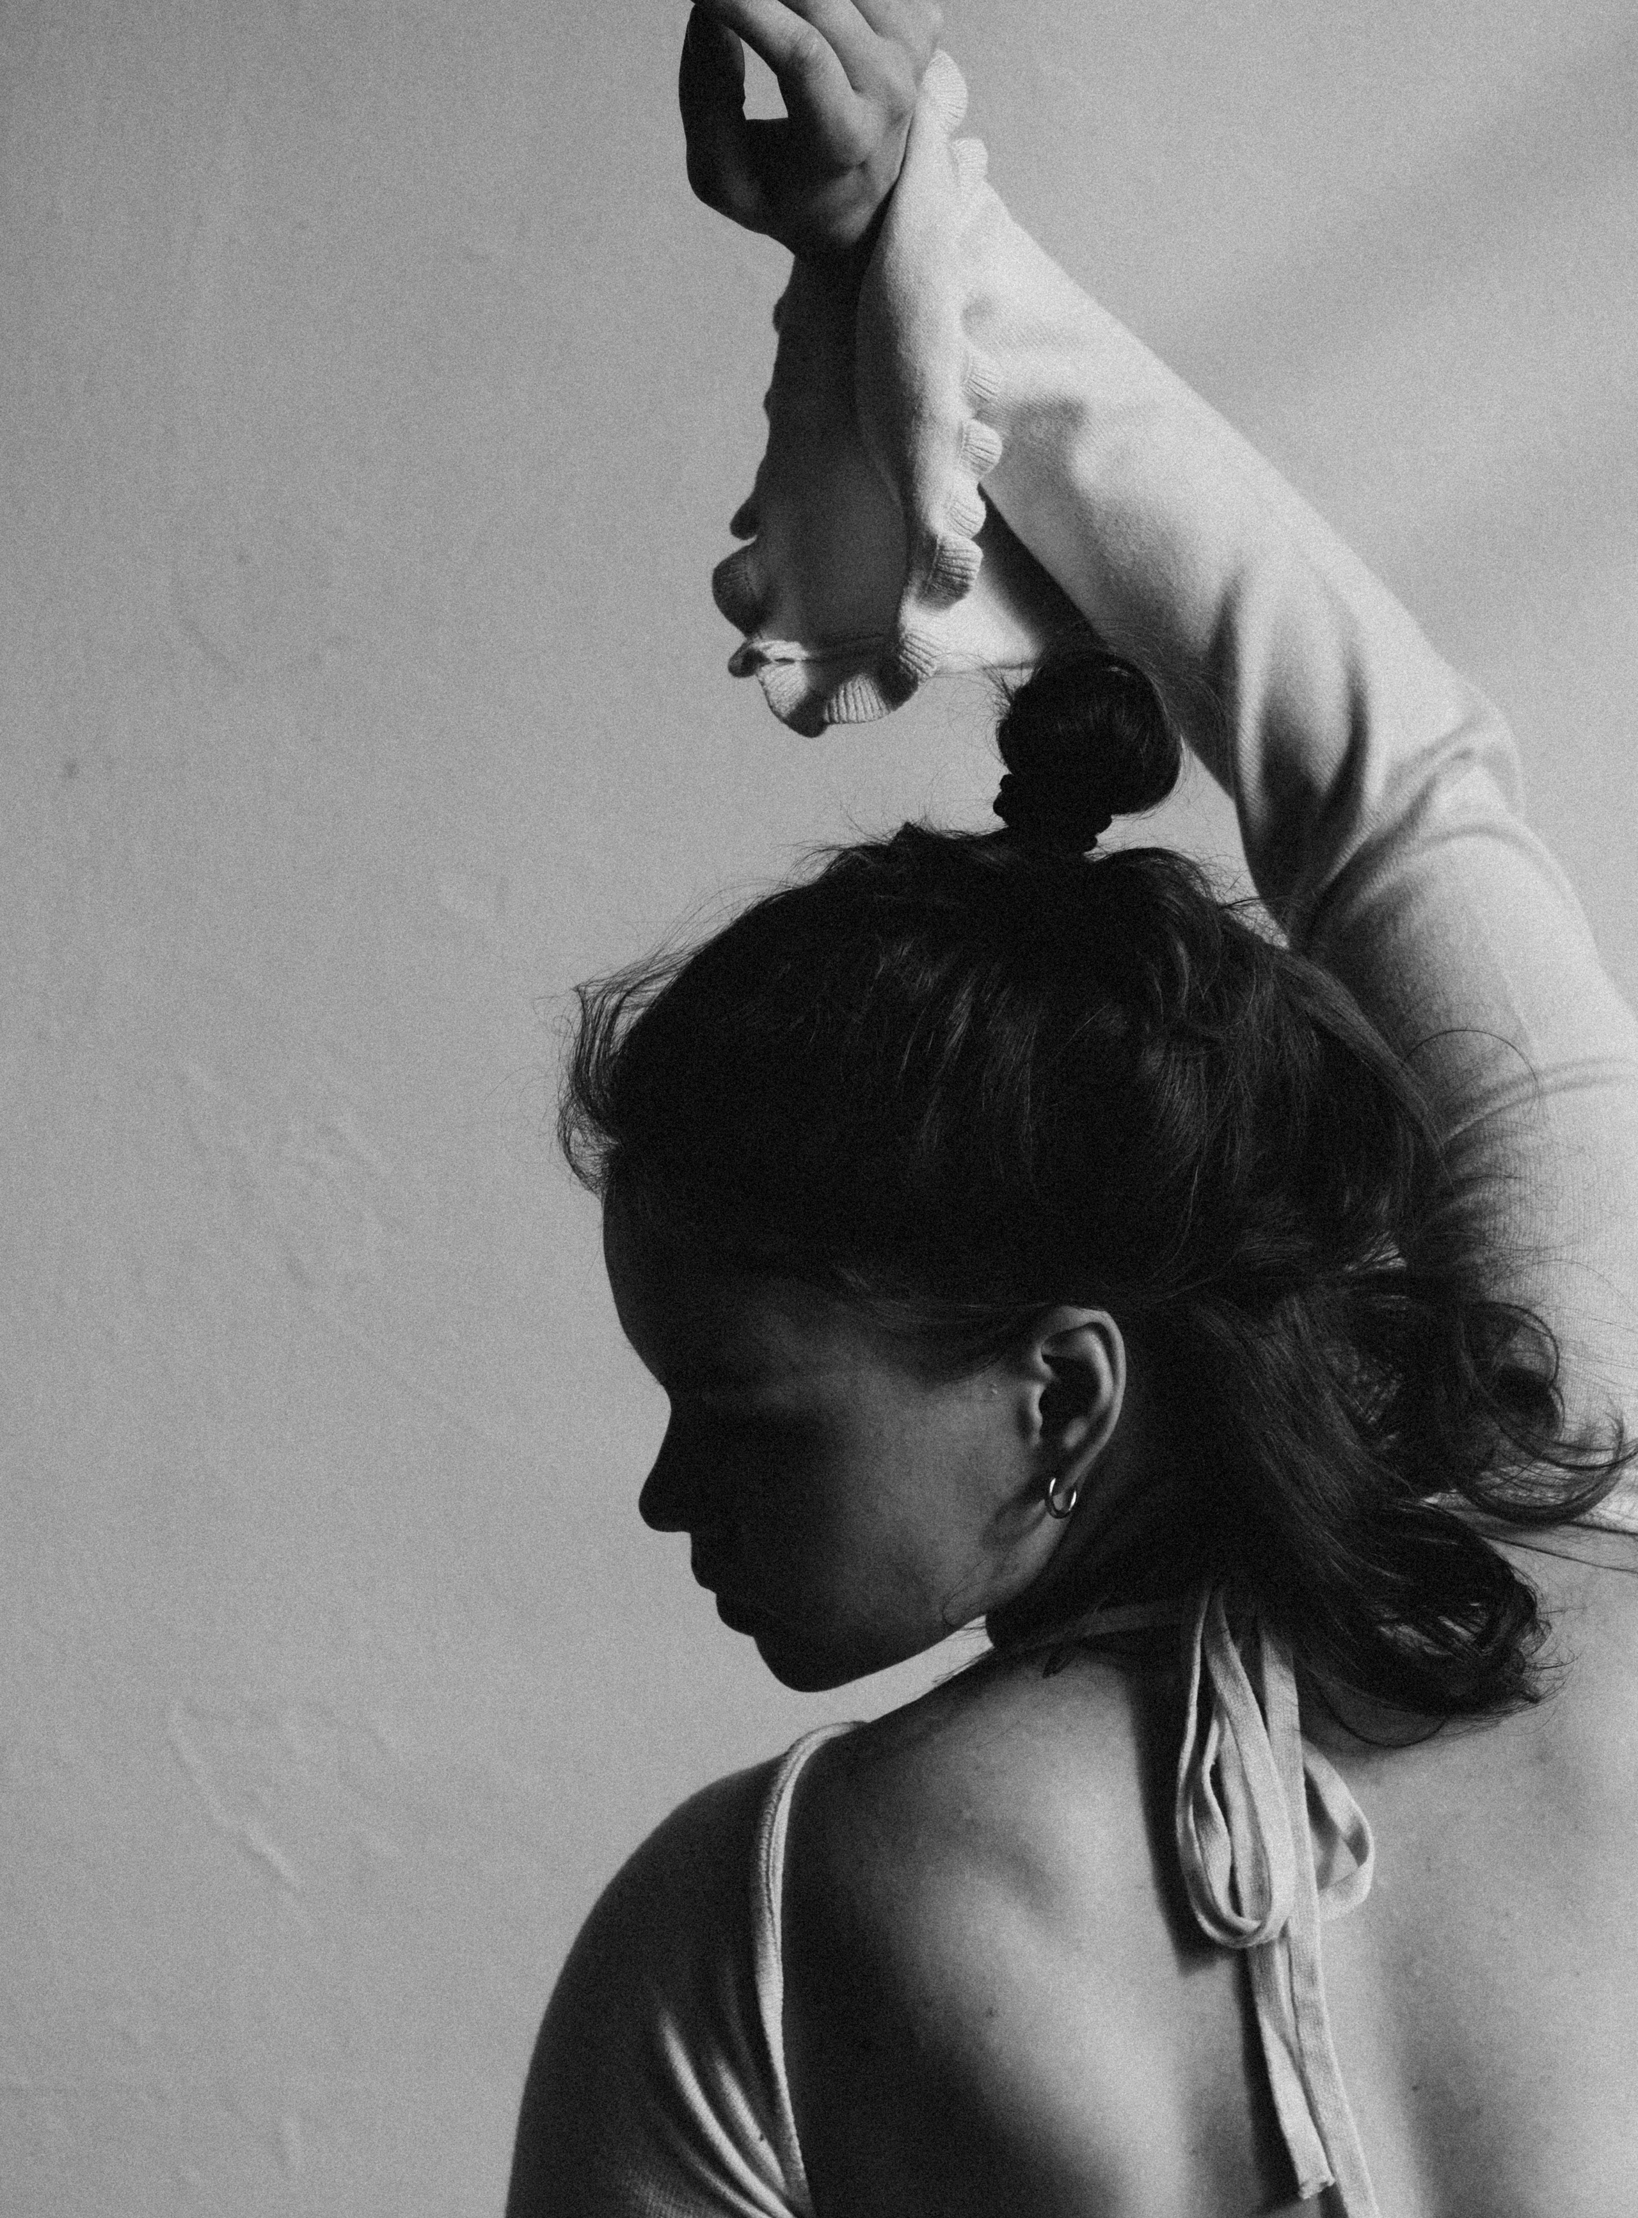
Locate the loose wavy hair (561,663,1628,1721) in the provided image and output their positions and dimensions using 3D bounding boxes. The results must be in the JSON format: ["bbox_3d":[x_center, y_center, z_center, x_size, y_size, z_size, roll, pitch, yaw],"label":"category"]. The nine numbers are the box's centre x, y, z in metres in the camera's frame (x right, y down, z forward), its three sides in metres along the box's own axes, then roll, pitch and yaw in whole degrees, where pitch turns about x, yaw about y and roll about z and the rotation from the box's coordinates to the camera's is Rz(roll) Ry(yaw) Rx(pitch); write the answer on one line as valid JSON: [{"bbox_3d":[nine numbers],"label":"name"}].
[{"bbox_3d":[0.082,0.024,3.730,0.300,0.305,0.215,-5,2,13],"label":"loose wavy hair"}]

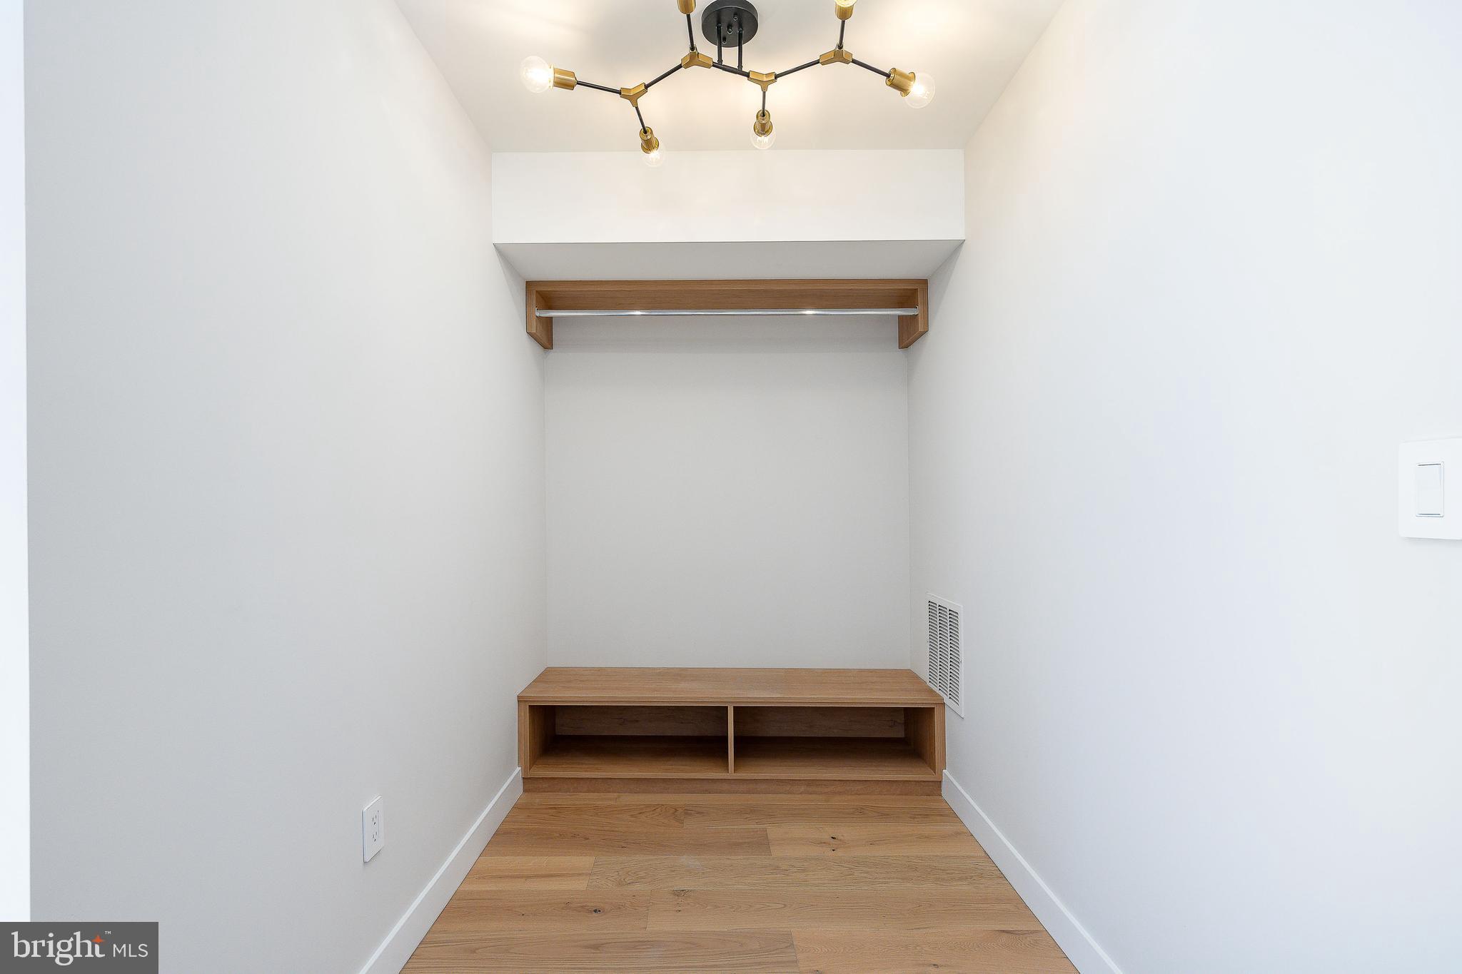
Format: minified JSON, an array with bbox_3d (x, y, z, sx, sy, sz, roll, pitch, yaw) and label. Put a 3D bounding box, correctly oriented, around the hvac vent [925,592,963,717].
[{"bbox_3d":[0.826,0.639,2.529,0.012,0.398,0.395,0,-2,-1],"label":"hvac vent"}]

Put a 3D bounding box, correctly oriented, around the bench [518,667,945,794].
[{"bbox_3d":[0.000,1.008,2.730,1.655,0.371,0.427,0,-2,0],"label":"bench"}]

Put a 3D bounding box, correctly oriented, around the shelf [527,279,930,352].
[{"bbox_3d":[-0.016,-0.744,2.839,1.652,0.214,0.306,0,-2,0],"label":"shelf"}]

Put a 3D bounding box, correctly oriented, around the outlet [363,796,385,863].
[{"bbox_3d":[-0.804,0.772,1.468,0.008,0.118,0.074,0,-2,-1],"label":"outlet"}]

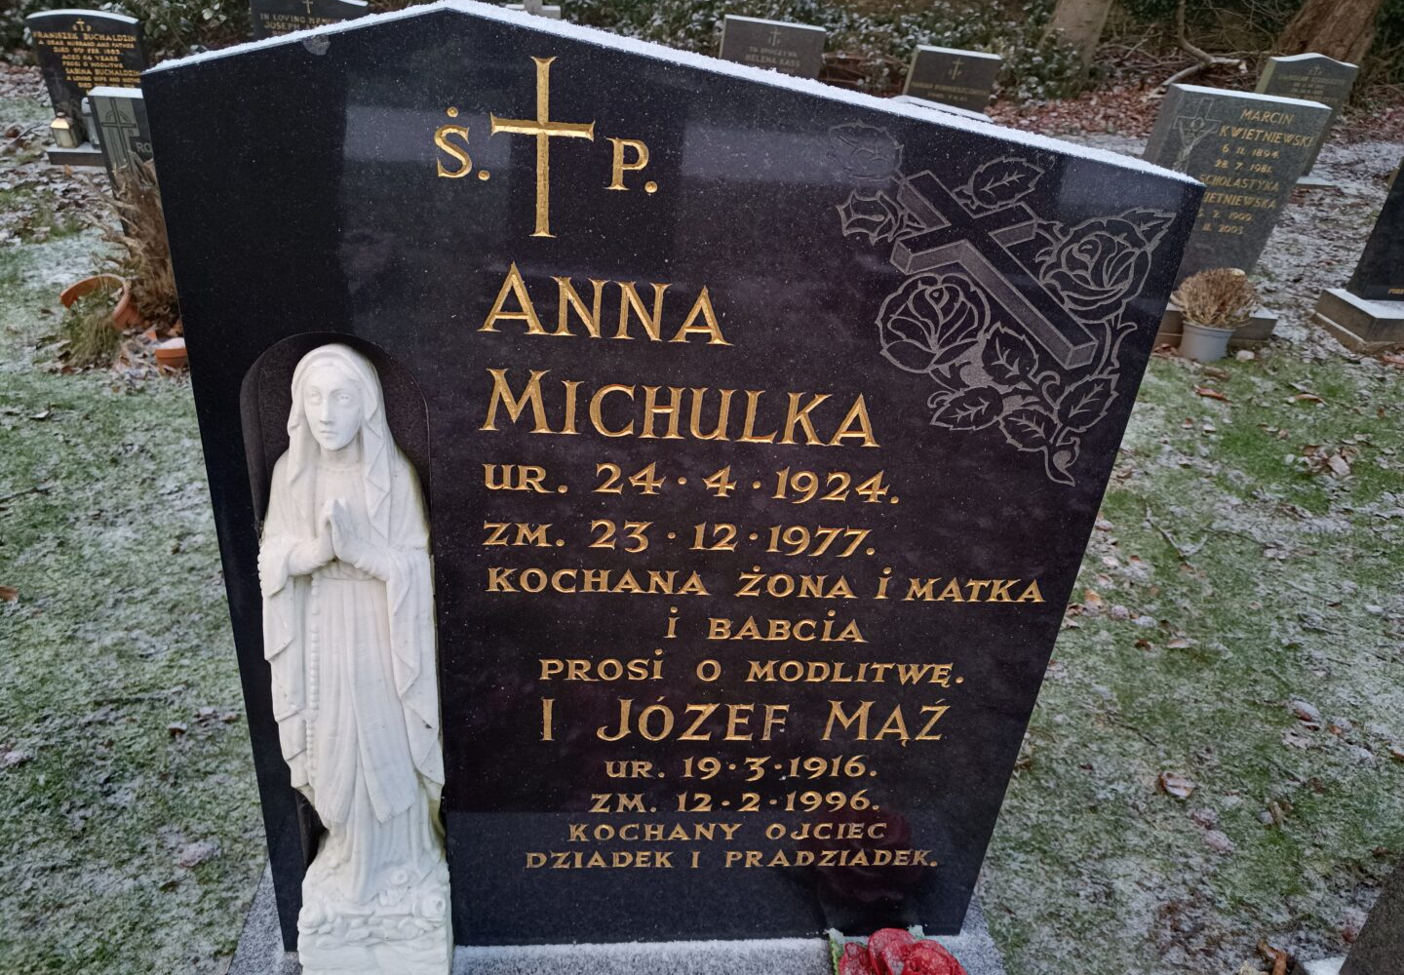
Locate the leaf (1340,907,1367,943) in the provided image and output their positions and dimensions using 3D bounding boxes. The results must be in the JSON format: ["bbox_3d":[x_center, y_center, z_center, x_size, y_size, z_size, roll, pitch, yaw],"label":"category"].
[{"bbox_3d":[0.859,0.574,1.285,0.068,0.015,0.037,-20,39,-39],"label":"leaf"}]

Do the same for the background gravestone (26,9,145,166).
[{"bbox_3d":[-3.300,-2.190,5.357,0.622,0.758,0.260,-2,35,-11],"label":"background gravestone"}]

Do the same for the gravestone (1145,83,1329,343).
[{"bbox_3d":[1.868,-1.008,3.623,0.720,0.850,0.280,4,35,-7],"label":"gravestone"}]

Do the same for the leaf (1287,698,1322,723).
[{"bbox_3d":[1.026,0.381,1.664,0.051,0.016,0.058,-3,31,-17],"label":"leaf"}]

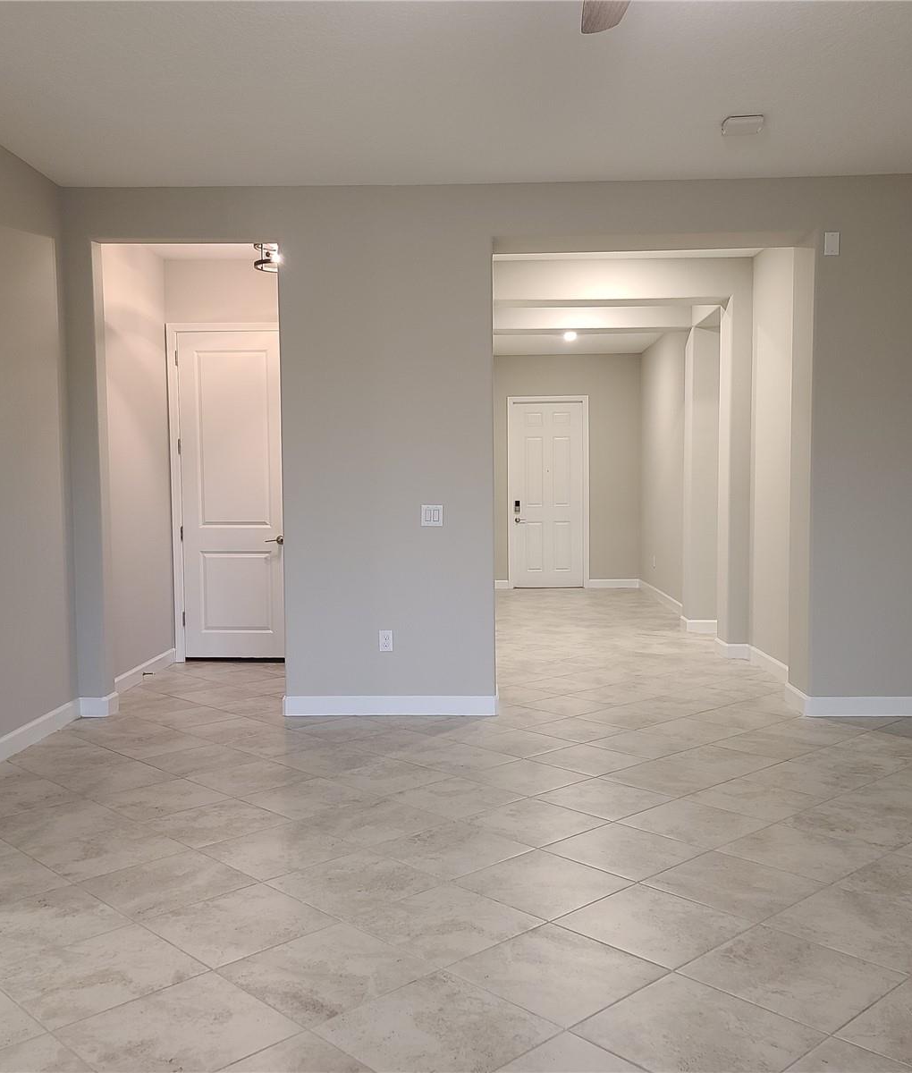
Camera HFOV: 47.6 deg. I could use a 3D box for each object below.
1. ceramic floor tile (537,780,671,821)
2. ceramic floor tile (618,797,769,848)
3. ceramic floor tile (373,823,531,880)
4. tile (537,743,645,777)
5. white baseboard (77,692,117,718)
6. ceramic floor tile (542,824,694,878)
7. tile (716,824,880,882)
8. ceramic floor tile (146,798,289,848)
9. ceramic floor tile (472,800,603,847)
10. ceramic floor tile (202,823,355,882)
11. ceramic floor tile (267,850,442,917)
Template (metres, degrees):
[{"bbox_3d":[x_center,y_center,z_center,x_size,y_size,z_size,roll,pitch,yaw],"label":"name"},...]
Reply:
[{"bbox_3d":[0.631,1.117,4.395,0.445,0.010,0.445,-3,4,-44],"label":"ceramic floor tile"},{"bbox_3d":[0.934,1.126,4.043,0.441,0.010,0.441,-3,4,-44],"label":"ceramic floor tile"},{"bbox_3d":[-0.011,1.130,3.710,0.438,0.010,0.438,-3,4,-43],"label":"ceramic floor tile"},{"bbox_3d":[0.646,1.088,5.027,0.445,0.010,0.445,-3,4,-44],"label":"tile"},{"bbox_3d":[-2.086,0.974,6.006,0.190,0.115,0.150,0,3,1],"label":"white baseboard"},{"bbox_3d":[0.611,1.127,3.690,0.438,0.010,0.438,-3,4,-43],"label":"ceramic floor tile"},{"bbox_3d":[1.232,1.125,3.670,0.438,0.010,0.438,-3,4,-43],"label":"tile"},{"bbox_3d":[-0.934,1.120,4.050,0.438,0.010,0.438,-3,4,-43],"label":"ceramic floor tile"},{"bbox_3d":[0.309,1.115,4.011,0.438,0.010,0.438,-3,4,-43],"label":"ceramic floor tile"},{"bbox_3d":[-0.649,1.157,3.791,0.445,0.010,0.445,-3,4,-44],"label":"ceramic floor tile"},{"bbox_3d":[-0.332,1.146,3.409,0.438,0.010,0.438,-3,4,-43],"label":"ceramic floor tile"}]

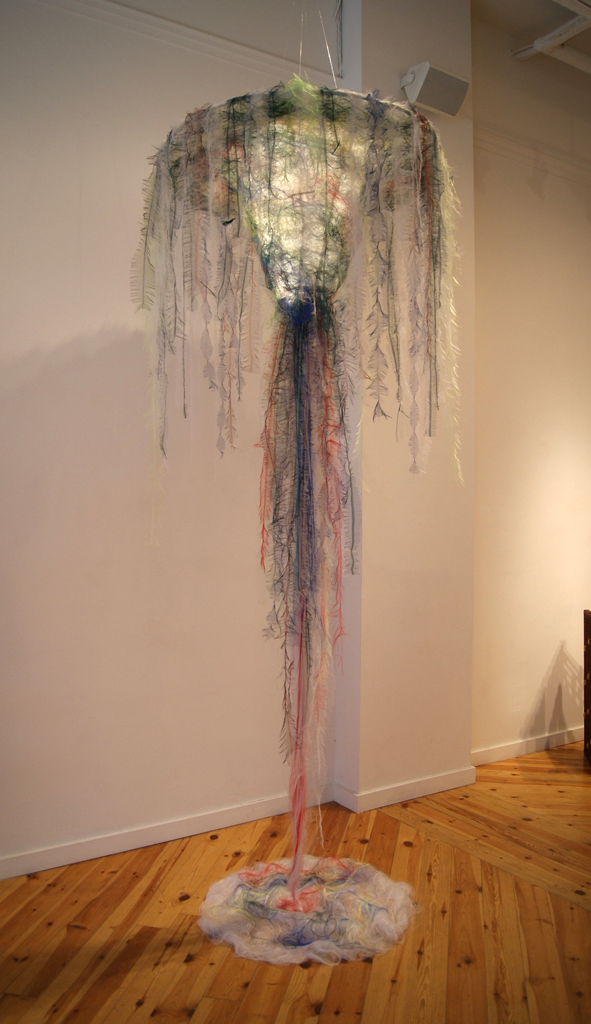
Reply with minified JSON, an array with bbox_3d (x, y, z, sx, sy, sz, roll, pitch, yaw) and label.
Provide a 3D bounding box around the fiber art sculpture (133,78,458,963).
[{"bbox_3d":[0.010,0.070,3.030,1.250,2.970,1.220,0,0,0],"label":"fiber art sculpture"}]

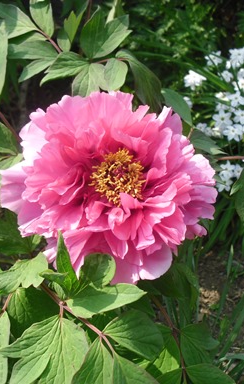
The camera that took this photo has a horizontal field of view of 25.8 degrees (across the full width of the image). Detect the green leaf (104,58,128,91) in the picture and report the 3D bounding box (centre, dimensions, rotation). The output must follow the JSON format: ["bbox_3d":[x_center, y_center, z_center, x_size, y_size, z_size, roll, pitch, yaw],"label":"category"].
[{"bbox_3d":[-0.007,-0.142,0.650,0.030,0.013,0.041,-4,90,-6],"label":"green leaf"}]

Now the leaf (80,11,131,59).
[{"bbox_3d":[-0.025,-0.193,0.650,0.056,0.018,0.074,17,74,-1],"label":"leaf"}]

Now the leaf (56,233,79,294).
[{"bbox_3d":[-0.050,0.062,0.468,0.018,0.057,0.012,-5,5,17],"label":"leaf"}]

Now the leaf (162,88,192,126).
[{"bbox_3d":[0.070,-0.100,0.623,0.022,0.010,0.063,-28,70,-26],"label":"leaf"}]

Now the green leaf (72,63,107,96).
[{"bbox_3d":[-0.040,-0.134,0.650,0.044,0.014,0.054,7,90,0],"label":"green leaf"}]

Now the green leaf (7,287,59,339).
[{"bbox_3d":[-0.092,0.118,0.515,0.051,0.015,0.055,-10,79,-6],"label":"green leaf"}]

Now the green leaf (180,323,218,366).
[{"bbox_3d":[0.096,0.189,0.660,0.052,0.014,0.045,36,67,10],"label":"green leaf"}]

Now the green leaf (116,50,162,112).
[{"bbox_3d":[0.022,-0.127,0.615,0.036,0.016,0.085,-29,83,-24],"label":"green leaf"}]

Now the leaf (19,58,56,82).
[{"bbox_3d":[-0.104,-0.150,0.642,0.058,0.010,0.029,-41,56,-20],"label":"leaf"}]

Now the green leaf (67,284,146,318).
[{"bbox_3d":[-0.013,0.100,0.490,0.075,0.014,0.032,-4,50,-7],"label":"green leaf"}]

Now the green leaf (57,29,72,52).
[{"bbox_3d":[-0.070,-0.192,0.675,0.020,0.008,0.038,-13,75,-4],"label":"green leaf"}]

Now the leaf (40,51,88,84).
[{"bbox_3d":[-0.074,-0.146,0.623,0.065,0.014,0.053,-28,52,-16],"label":"leaf"}]

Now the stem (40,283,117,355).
[{"bbox_3d":[-0.039,0.114,0.480,0.096,0.008,0.008,39,76,18],"label":"stem"}]

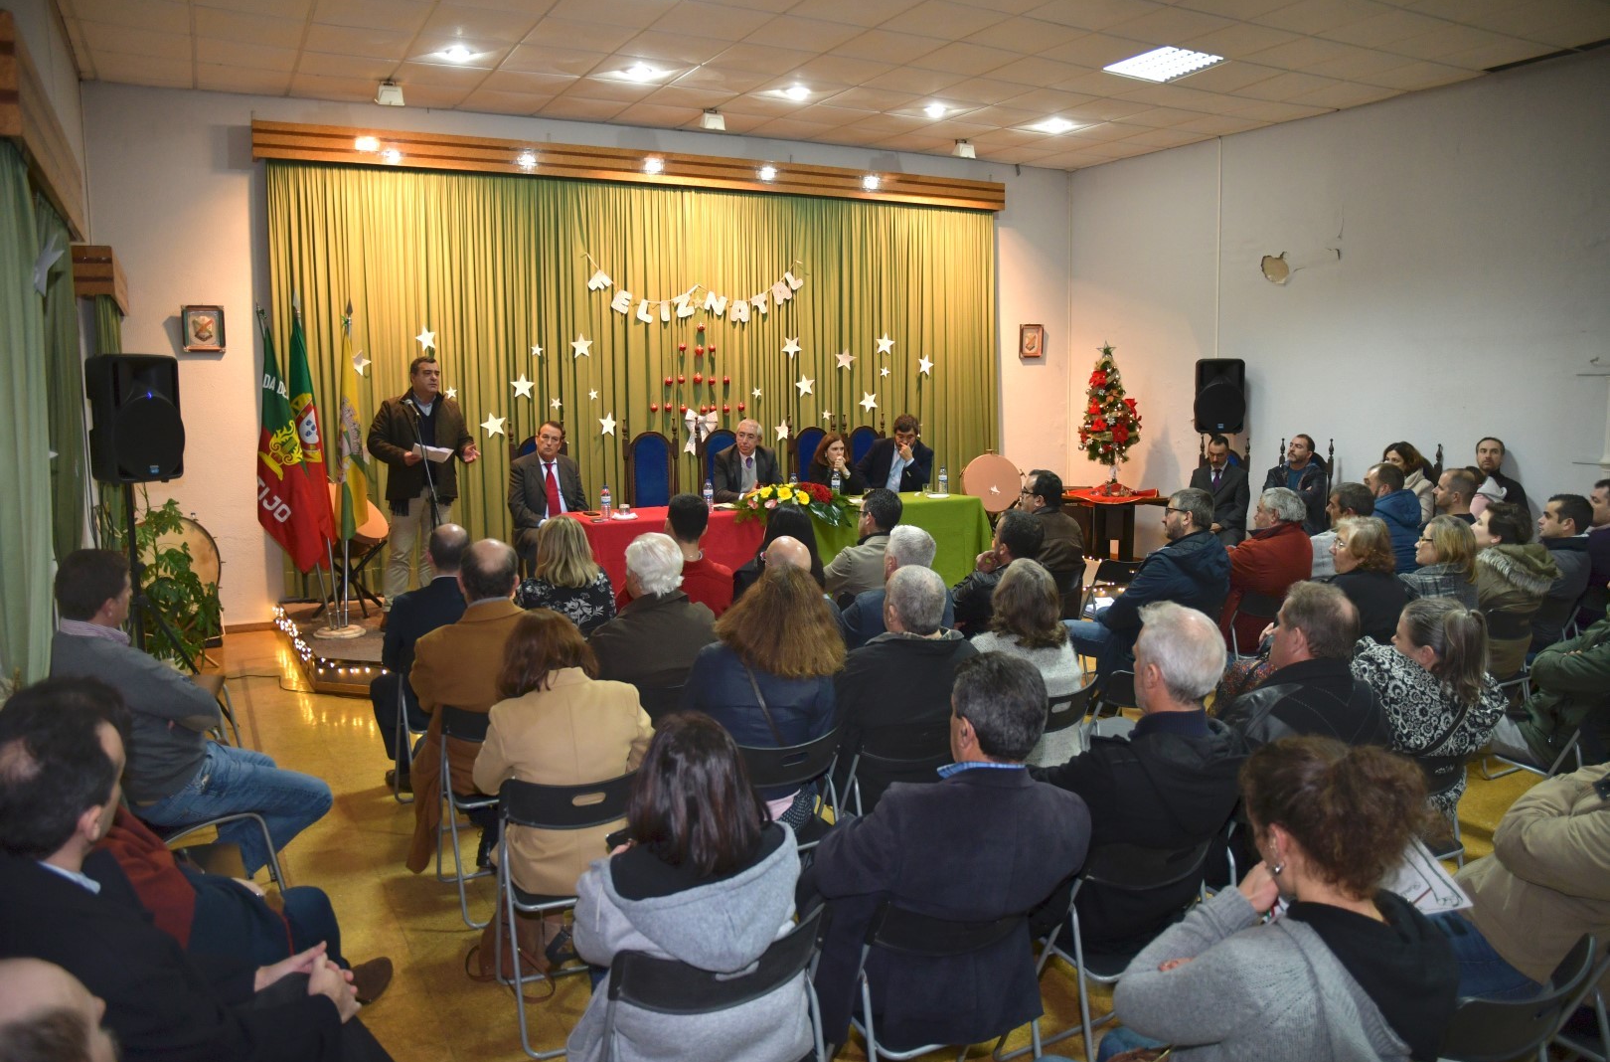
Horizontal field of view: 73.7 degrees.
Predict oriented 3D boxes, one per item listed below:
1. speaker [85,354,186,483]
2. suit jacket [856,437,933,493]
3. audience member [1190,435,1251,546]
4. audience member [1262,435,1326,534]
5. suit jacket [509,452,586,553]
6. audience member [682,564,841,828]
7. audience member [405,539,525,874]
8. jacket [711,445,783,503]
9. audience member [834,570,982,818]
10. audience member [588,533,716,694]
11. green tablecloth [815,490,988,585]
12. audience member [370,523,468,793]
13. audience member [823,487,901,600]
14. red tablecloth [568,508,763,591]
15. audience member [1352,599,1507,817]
[{"bbox_3d":[-3.519,-0.576,5.564,0.350,0.650,0.400,3,9,19],"label":"speaker"},{"bbox_3d":[0.716,-0.354,8.393,0.550,0.645,0.430,-4,9,-21],"label":"suit jacket"},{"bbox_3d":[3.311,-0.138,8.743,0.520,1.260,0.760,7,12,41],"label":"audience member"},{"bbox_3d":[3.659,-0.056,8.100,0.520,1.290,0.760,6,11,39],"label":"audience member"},{"bbox_3d":[-1.665,-0.180,7.099,0.550,0.660,0.380,-4,9,-24],"label":"suit jacket"},{"bbox_3d":[-0.142,0.703,3.412,0.520,1.260,0.800,-4,9,-25],"label":"audience member"},{"bbox_3d":[-1.113,0.648,3.863,0.600,1.280,0.780,-6,10,-29],"label":"audience member"},{"bbox_3d":[-0.392,-0.291,7.650,0.540,0.630,0.420,-3,9,-18],"label":"jacket"},{"bbox_3d":[0.246,0.729,3.525,0.530,1.306,0.780,-4,10,-26],"label":"audience member"},{"bbox_3d":[-0.641,0.633,4.173,0.530,1.306,0.780,-4,10,-27],"label":"audience member"},{"bbox_3d":[0.536,0.120,7.912,1.550,0.700,0.740,-4,10,-26],"label":"green tablecloth"},{"bbox_3d":[-1.580,0.559,4.698,0.570,1.230,0.760,-6,10,-29],"label":"audience member"},{"bbox_3d":[0.250,0.420,5.555,0.530,1.312,0.780,-7,11,-37],"label":"audience member"},{"bbox_3d":[-0.784,0.229,6.768,1.380,0.700,0.740,-5,9,-28],"label":"red tablecloth"},{"bbox_3d":[1.659,0.737,3.230,0.520,1.180,0.750,-7,10,-36],"label":"audience member"}]

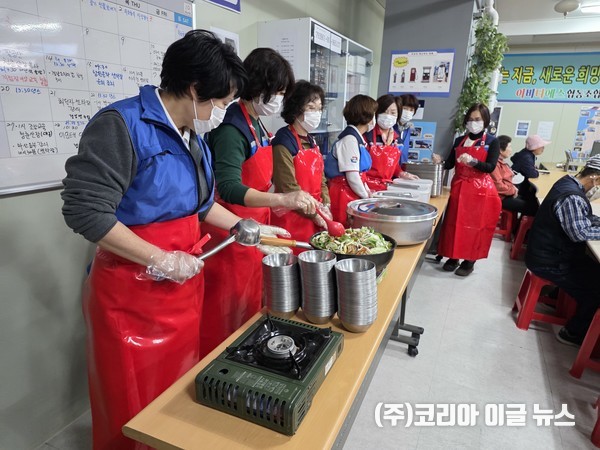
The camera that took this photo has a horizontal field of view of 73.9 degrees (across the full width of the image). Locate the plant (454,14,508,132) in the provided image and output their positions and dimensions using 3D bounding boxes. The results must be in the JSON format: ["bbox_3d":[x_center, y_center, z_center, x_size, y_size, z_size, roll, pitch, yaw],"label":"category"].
[{"bbox_3d":[2.222,-1.822,4.868,0.480,1.380,0.360,9,17,25],"label":"plant"}]

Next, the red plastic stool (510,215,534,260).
[{"bbox_3d":[2.516,0.128,4.316,0.340,0.460,0.340,9,17,25],"label":"red plastic stool"}]

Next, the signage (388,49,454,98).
[{"bbox_3d":[1.586,-1.993,5.239,0.810,0.575,0.020,9,17,25],"label":"signage"}]

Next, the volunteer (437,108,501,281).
[{"bbox_3d":[1.589,-0.323,3.749,0.450,1.570,0.600,-13,22,-43],"label":"volunteer"}]

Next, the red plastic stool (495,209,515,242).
[{"bbox_3d":[2.437,-0.051,4.998,0.350,0.440,0.350,5,16,14],"label":"red plastic stool"}]

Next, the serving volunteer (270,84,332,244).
[{"bbox_3d":[0.019,0.096,2.098,0.430,1.580,0.460,12,18,33],"label":"serving volunteer"}]

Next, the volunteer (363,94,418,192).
[{"bbox_3d":[0.630,-0.222,3.306,0.500,1.580,0.420,-6,17,-27],"label":"volunteer"}]

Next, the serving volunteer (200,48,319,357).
[{"bbox_3d":[-0.157,0.186,1.660,0.500,1.630,0.480,5,16,14],"label":"serving volunteer"}]

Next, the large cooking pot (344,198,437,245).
[{"bbox_3d":[0.572,-0.043,2.522,0.580,0.190,0.570,1,15,0],"label":"large cooking pot"}]

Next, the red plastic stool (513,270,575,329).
[{"bbox_3d":[1.795,0.514,2.891,0.350,0.440,0.350,8,17,21],"label":"red plastic stool"}]

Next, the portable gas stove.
[{"bbox_3d":[-0.065,0.377,1.092,0.268,0.086,0.350,8,17,22],"label":"portable gas stove"}]

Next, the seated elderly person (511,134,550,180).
[{"bbox_3d":[3.023,-0.546,5.288,0.660,1.270,0.500,9,17,25],"label":"seated elderly person"}]

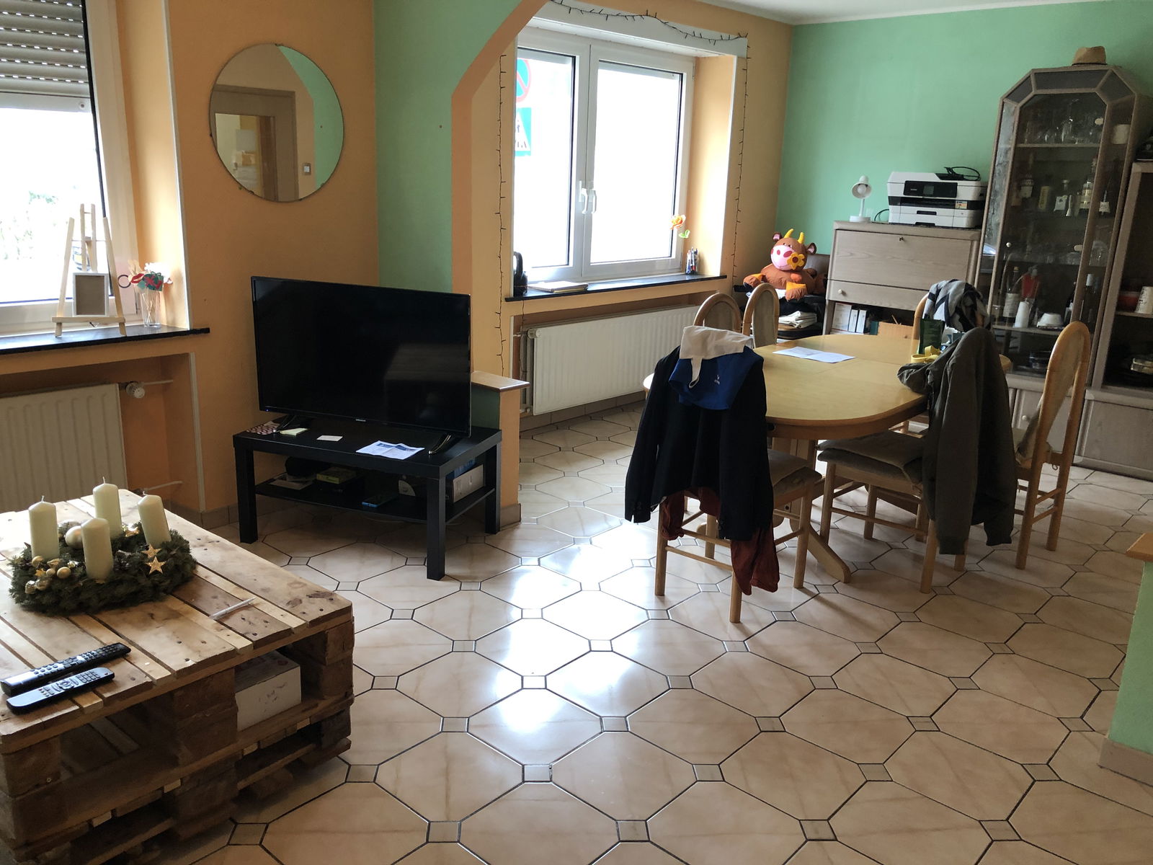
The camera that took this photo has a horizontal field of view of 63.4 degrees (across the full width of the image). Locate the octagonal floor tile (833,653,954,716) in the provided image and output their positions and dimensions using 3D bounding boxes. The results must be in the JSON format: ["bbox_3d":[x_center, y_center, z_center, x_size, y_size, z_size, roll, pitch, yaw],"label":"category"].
[{"bbox_3d":[0.988,0.783,2.893,0.310,0.010,0.310,16,21,40],"label":"octagonal floor tile"}]

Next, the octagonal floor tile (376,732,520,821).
[{"bbox_3d":[-0.325,0.880,2.399,0.310,0.010,0.310,16,21,40],"label":"octagonal floor tile"}]

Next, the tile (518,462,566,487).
[{"bbox_3d":[-0.250,0.215,4.774,0.315,0.010,0.315,15,20,39],"label":"tile"}]

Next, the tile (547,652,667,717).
[{"bbox_3d":[0.096,0.769,2.853,0.313,0.010,0.313,15,20,39],"label":"tile"}]

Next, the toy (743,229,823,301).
[{"bbox_3d":[1.475,-1.199,6.655,0.480,0.470,0.420,13,19,35],"label":"toy"}]

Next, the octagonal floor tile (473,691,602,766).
[{"bbox_3d":[-0.115,0.822,2.615,0.315,0.010,0.315,15,20,39],"label":"octagonal floor tile"}]

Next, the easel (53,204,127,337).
[{"bbox_3d":[-1.832,-0.611,3.497,0.250,0.474,0.250,-4,17,-19],"label":"easel"}]

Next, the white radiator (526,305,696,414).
[{"bbox_3d":[0.281,-0.523,6.204,0.150,0.520,1.750,15,20,39],"label":"white radiator"}]

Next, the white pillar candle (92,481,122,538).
[{"bbox_3d":[-1.271,0.216,2.547,0.062,0.145,0.062,-8,19,-27],"label":"white pillar candle"}]

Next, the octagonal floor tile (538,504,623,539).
[{"bbox_3d":[0.015,0.404,4.145,0.313,0.010,0.313,15,20,39],"label":"octagonal floor tile"}]

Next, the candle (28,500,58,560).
[{"bbox_3d":[-1.367,0.255,2.398,0.061,0.145,0.061,-3,16,-28],"label":"candle"}]

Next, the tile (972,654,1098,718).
[{"bbox_3d":[1.438,0.788,2.923,0.312,0.010,0.312,15,20,39],"label":"tile"}]

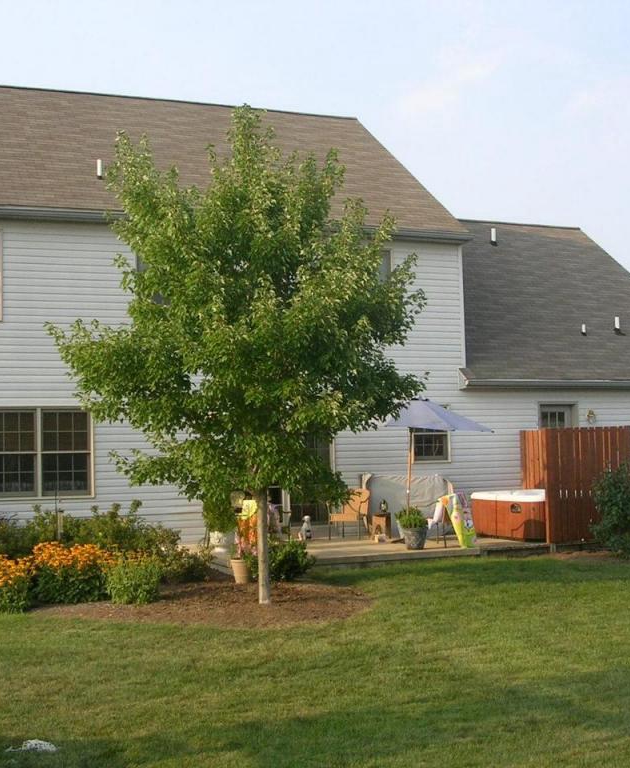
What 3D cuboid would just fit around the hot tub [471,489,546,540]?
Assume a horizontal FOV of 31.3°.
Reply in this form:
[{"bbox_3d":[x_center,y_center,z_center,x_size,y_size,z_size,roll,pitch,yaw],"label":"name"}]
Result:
[{"bbox_3d":[3.995,2.201,19.132,1.950,0.770,2.000,0,-4,-21],"label":"hot tub"}]

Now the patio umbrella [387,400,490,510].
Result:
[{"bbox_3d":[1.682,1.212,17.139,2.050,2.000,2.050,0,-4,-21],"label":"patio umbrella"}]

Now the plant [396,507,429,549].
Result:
[{"bbox_3d":[1.536,2.228,17.280,0.500,0.627,0.500,-1,-4,0],"label":"plant"}]

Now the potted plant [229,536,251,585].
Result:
[{"bbox_3d":[-0.974,2.292,14.622,0.310,0.600,0.310,-1,-4,0],"label":"potted plant"}]

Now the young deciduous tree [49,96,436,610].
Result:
[{"bbox_3d":[-0.846,-0.382,12.744,4.150,5.615,4.000,0,-4,-21],"label":"young deciduous tree"}]

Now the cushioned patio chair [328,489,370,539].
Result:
[{"bbox_3d":[0.595,2.260,19.536,0.600,0.849,0.700,-2,-4,17],"label":"cushioned patio chair"}]

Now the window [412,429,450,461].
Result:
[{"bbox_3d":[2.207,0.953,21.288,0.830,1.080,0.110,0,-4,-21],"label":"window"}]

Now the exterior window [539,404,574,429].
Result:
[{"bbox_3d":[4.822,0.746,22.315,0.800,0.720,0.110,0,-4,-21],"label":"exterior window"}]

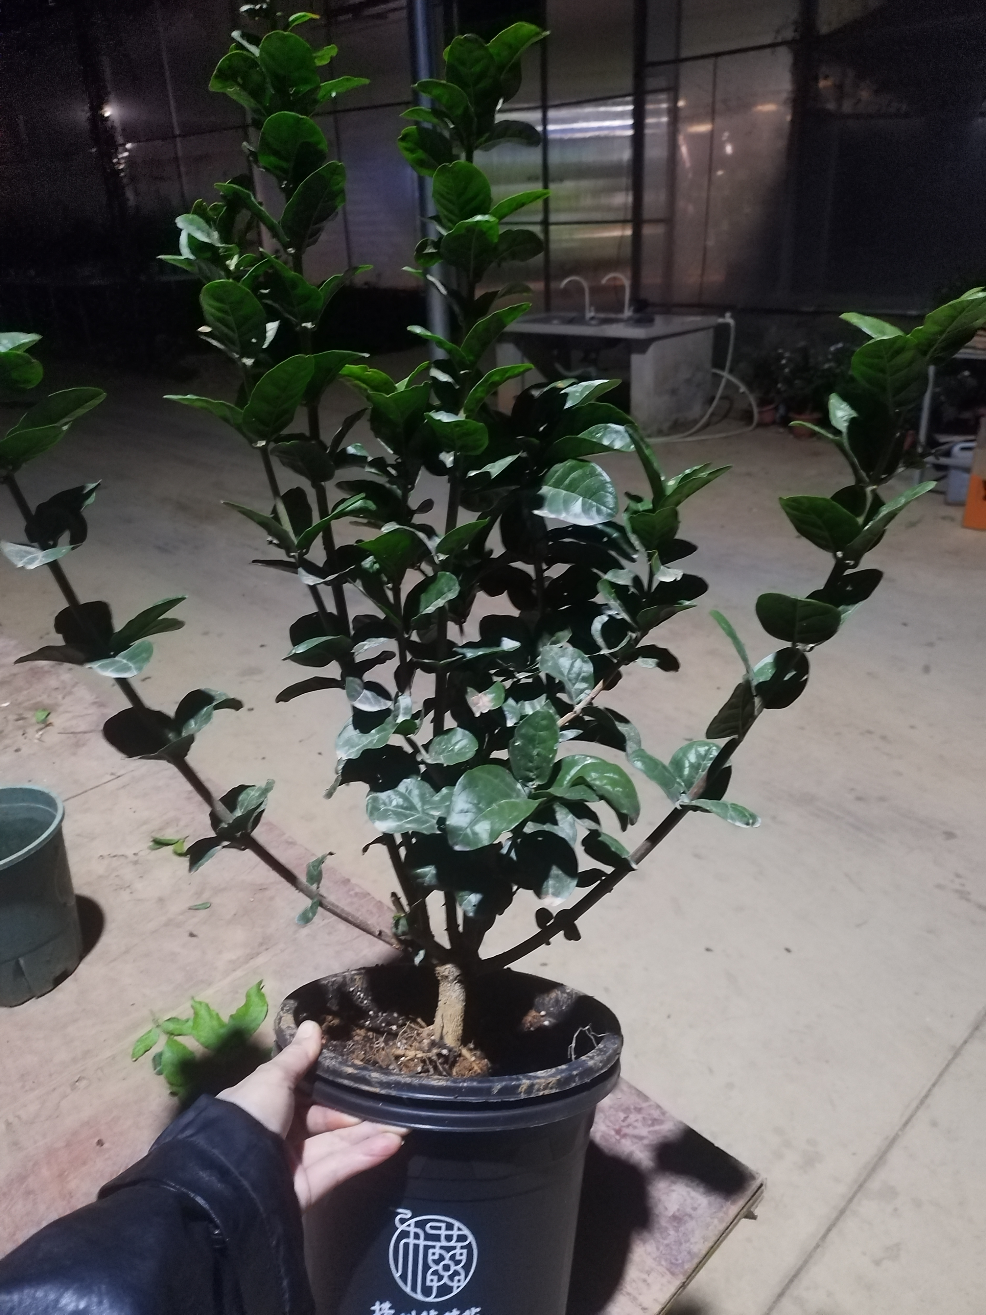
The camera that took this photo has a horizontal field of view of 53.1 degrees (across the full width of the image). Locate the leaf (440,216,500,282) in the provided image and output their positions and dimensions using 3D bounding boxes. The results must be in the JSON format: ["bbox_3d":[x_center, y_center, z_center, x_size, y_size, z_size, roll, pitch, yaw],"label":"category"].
[{"bbox_3d":[-0.017,-0.294,0.710,0.042,0.050,0.013,3,31,-2],"label":"leaf"}]

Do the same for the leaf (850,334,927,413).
[{"bbox_3d":[0.264,-0.190,0.660,0.048,0.058,0.013,-5,34,10],"label":"leaf"}]

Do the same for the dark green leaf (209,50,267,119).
[{"bbox_3d":[-0.195,-0.444,0.765,0.045,0.052,0.025,-29,0,24],"label":"dark green leaf"}]

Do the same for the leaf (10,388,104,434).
[{"bbox_3d":[-0.305,-0.168,0.690,0.074,0.035,0.018,-34,16,-6],"label":"leaf"}]

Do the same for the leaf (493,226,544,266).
[{"bbox_3d":[0.014,-0.281,0.680,0.048,0.013,0.028,-24,63,-9],"label":"leaf"}]

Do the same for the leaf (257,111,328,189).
[{"bbox_3d":[-0.146,-0.370,0.720,0.048,0.056,0.018,-5,21,1],"label":"leaf"}]

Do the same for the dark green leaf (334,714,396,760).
[{"bbox_3d":[-0.080,0.050,0.620,0.046,0.014,0.028,-27,47,-12],"label":"dark green leaf"}]

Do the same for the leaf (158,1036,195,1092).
[{"bbox_3d":[-0.315,0.406,0.985,0.036,0.024,0.056,-8,24,-12],"label":"leaf"}]

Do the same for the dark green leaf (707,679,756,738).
[{"bbox_3d":[0.158,0.035,0.660,0.028,0.048,0.012,37,17,30],"label":"dark green leaf"}]

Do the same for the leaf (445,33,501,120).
[{"bbox_3d":[-0.013,-0.381,0.650,0.036,0.060,0.014,-5,6,1],"label":"leaf"}]

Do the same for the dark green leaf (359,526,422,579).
[{"bbox_3d":[-0.071,-0.071,0.690,0.045,0.044,0.018,-11,38,5],"label":"dark green leaf"}]

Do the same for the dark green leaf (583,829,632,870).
[{"bbox_3d":[0.073,0.124,0.635,0.037,0.010,0.023,29,28,-21],"label":"dark green leaf"}]

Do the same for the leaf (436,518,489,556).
[{"bbox_3d":[-0.020,-0.078,0.640,0.041,0.010,0.024,-30,-23,18],"label":"leaf"}]

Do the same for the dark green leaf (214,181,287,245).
[{"bbox_3d":[-0.174,-0.321,0.715,0.064,0.016,0.037,40,9,0],"label":"dark green leaf"}]

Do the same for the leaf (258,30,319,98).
[{"bbox_3d":[-0.147,-0.427,0.710,0.043,0.052,0.013,0,34,0],"label":"leaf"}]

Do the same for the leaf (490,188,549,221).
[{"bbox_3d":[0.019,-0.349,0.765,0.060,0.018,0.034,-28,12,-6],"label":"leaf"}]

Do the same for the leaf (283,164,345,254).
[{"bbox_3d":[-0.130,-0.327,0.715,0.040,0.064,0.019,27,9,10],"label":"leaf"}]

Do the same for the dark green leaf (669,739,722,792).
[{"bbox_3d":[0.142,0.076,0.690,0.040,0.015,0.047,21,59,18],"label":"dark green leaf"}]

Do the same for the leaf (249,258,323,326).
[{"bbox_3d":[-0.147,-0.265,0.710,0.042,0.051,0.018,-31,17,1],"label":"leaf"}]

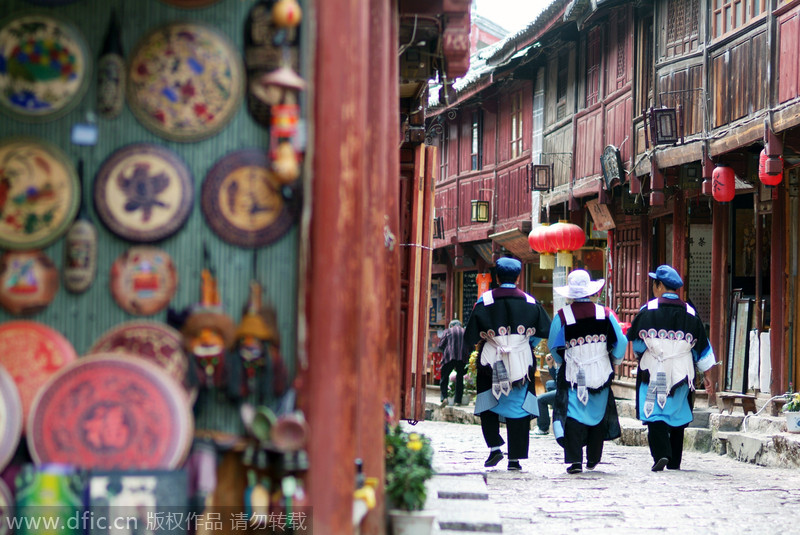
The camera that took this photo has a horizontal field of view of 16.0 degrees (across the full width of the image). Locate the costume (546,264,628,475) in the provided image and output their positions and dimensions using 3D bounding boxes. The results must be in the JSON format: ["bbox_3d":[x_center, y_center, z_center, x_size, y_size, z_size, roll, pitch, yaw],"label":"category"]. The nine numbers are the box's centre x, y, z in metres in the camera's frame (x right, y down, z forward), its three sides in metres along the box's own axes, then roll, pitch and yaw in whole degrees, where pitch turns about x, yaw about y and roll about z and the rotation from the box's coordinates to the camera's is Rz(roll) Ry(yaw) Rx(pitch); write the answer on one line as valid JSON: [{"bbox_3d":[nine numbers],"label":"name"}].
[{"bbox_3d":[1.408,0.793,21.500,0.592,1.541,0.460,1,-1,-5],"label":"costume"}]

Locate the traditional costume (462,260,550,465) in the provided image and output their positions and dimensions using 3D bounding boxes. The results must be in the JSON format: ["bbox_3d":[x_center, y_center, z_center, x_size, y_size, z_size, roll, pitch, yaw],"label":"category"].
[{"bbox_3d":[0.789,0.712,20.900,0.631,1.556,0.450,0,-1,-2],"label":"traditional costume"}]

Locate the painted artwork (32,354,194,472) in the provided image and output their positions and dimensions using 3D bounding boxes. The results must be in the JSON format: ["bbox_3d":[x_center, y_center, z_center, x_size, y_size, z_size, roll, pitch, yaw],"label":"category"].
[{"bbox_3d":[-0.822,0.474,8.100,0.475,0.458,0.045,0,-10,-3],"label":"painted artwork"}]

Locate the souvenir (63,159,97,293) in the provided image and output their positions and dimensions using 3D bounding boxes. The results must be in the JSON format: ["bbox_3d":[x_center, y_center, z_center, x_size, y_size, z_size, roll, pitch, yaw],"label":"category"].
[{"bbox_3d":[-0.929,-0.122,8.270,0.096,0.389,0.040,0,-1,-3],"label":"souvenir"}]

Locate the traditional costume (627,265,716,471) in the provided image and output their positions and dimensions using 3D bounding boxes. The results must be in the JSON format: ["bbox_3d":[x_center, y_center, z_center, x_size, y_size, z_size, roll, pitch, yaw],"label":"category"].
[{"bbox_3d":[2.069,0.762,21.700,0.665,1.570,0.460,1,-1,-7],"label":"traditional costume"}]

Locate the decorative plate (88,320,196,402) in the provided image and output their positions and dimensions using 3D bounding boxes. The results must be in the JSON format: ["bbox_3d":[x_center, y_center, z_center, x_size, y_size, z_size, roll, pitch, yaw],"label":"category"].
[{"bbox_3d":[-0.744,0.309,8.220,0.312,0.312,0.040,0,-7,-3],"label":"decorative plate"}]

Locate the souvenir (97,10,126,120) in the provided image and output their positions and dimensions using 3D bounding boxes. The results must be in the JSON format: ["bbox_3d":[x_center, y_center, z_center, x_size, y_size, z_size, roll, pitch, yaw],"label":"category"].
[{"bbox_3d":[-0.838,-0.587,8.270,0.087,0.320,0.045,0,-1,-3],"label":"souvenir"}]

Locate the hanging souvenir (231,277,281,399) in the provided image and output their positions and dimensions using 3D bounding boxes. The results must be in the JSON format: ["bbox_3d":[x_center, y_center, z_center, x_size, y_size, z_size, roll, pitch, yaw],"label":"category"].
[{"bbox_3d":[-0.416,0.211,8.250,0.139,0.348,0.100,1,-1,-2],"label":"hanging souvenir"}]

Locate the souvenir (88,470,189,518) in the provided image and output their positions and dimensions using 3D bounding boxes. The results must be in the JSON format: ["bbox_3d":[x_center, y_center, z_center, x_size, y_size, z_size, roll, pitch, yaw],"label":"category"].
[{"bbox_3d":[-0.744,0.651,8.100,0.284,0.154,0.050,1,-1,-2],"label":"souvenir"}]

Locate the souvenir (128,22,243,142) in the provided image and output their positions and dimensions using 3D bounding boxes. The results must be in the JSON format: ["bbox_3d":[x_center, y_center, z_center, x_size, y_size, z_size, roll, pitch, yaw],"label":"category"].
[{"bbox_3d":[-0.628,-0.541,8.300,0.338,0.353,0.030,1,-1,-2],"label":"souvenir"}]

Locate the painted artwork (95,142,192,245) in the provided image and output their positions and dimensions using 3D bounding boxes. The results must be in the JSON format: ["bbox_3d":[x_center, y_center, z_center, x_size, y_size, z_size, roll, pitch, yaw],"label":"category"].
[{"bbox_3d":[-0.742,-0.218,8.270,0.290,0.290,0.035,0,-1,-3],"label":"painted artwork"}]

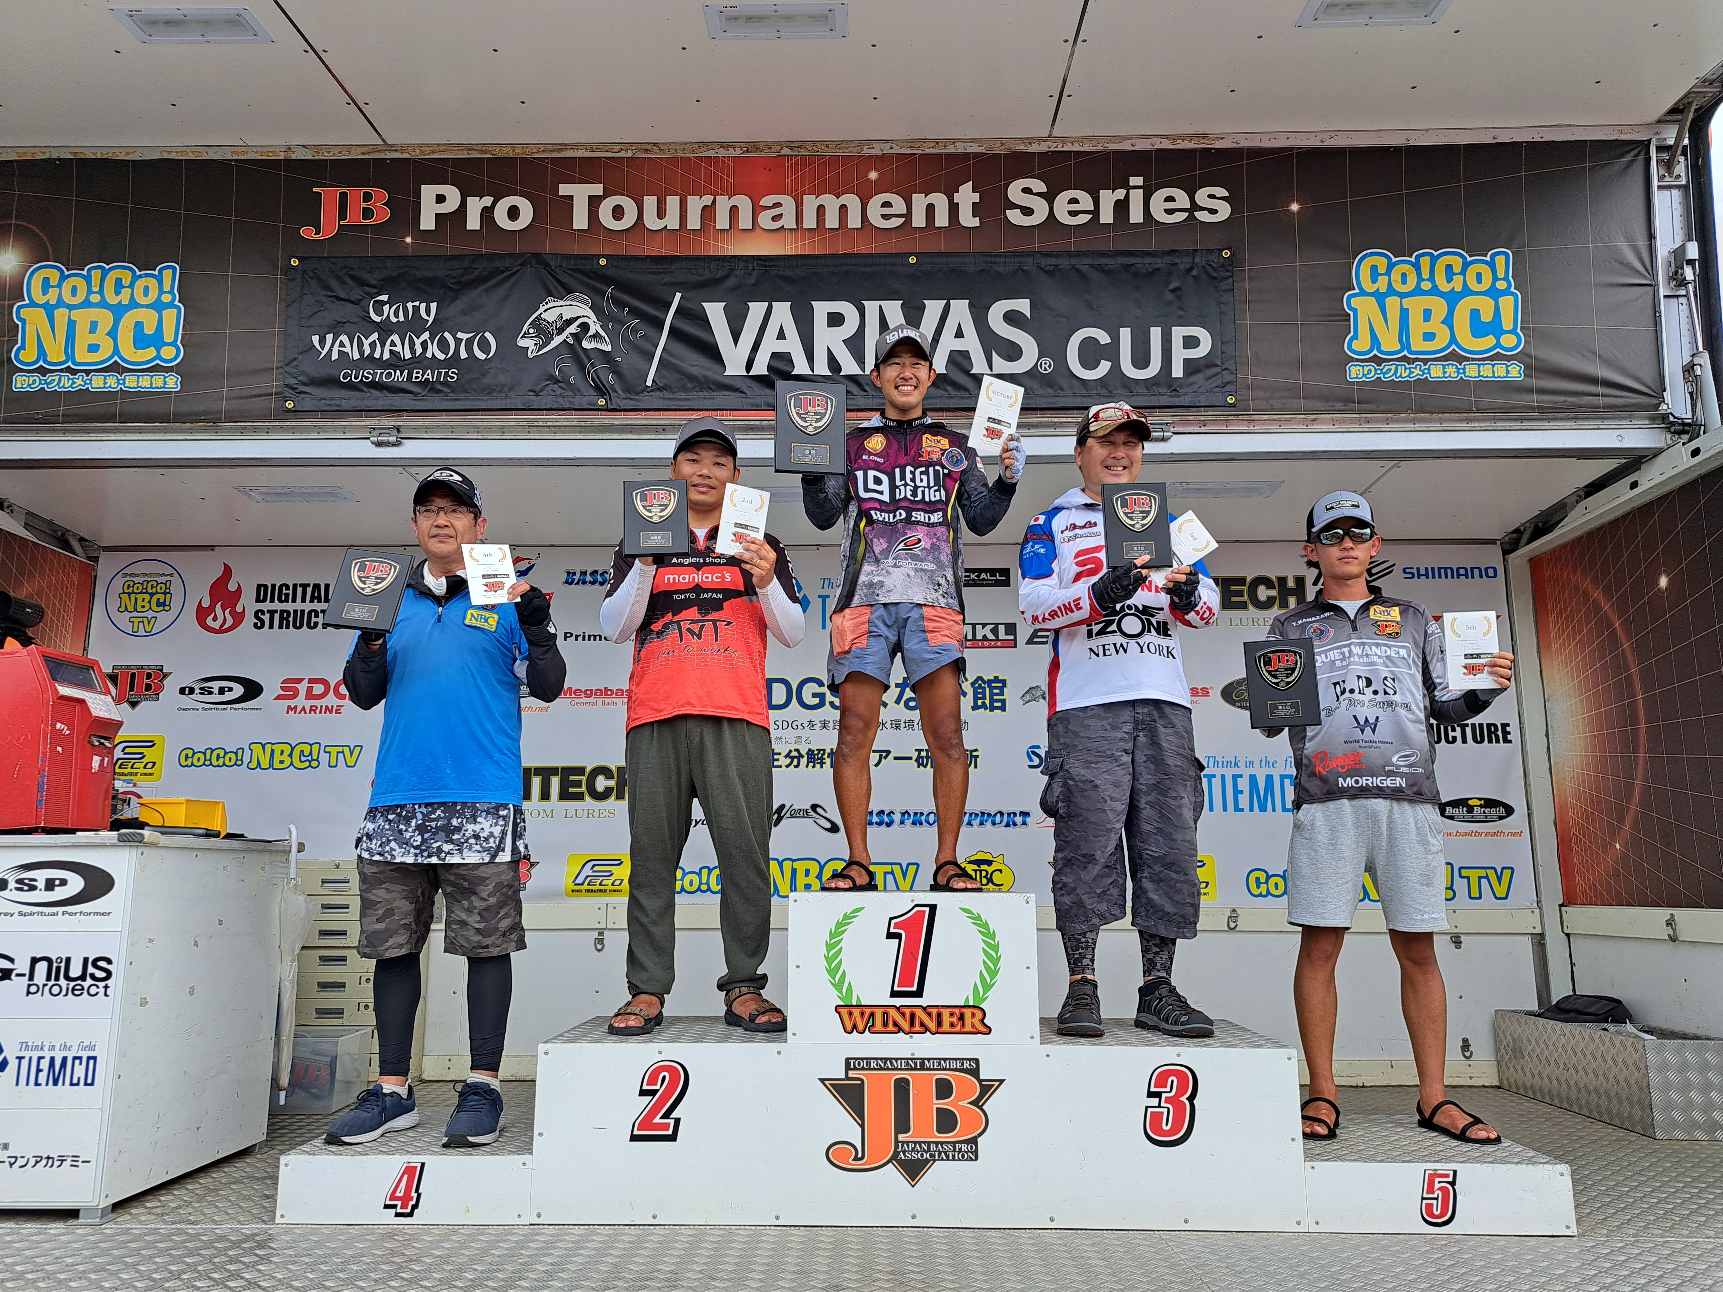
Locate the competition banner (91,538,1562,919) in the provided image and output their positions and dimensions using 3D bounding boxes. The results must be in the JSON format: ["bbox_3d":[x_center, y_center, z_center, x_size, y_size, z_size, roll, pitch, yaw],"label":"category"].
[{"bbox_3d":[-0.304,0.317,5.097,6.160,1.545,0.020,0,-11,1],"label":"competition banner"}]

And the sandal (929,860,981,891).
[{"bbox_3d":[0.263,0.637,3.293,0.100,0.085,0.260,5,-12,-23],"label":"sandal"}]

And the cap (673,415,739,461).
[{"bbox_3d":[-0.449,-0.622,3.484,0.180,0.135,0.265,2,-5,-8],"label":"cap"}]

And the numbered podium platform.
[{"bbox_3d":[0.144,1.056,3.197,3.075,0.778,0.607,0,-11,1],"label":"numbered podium platform"}]

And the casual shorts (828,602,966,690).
[{"bbox_3d":[0.101,-0.025,3.431,0.390,0.320,0.260,0,-11,1],"label":"casual shorts"}]

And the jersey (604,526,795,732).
[{"bbox_3d":[-0.450,-0.063,3.401,0.550,0.620,0.320,1,-11,-4],"label":"jersey"}]

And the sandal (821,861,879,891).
[{"bbox_3d":[-0.032,0.638,3.299,0.100,0.085,0.260,-5,-12,26],"label":"sandal"}]

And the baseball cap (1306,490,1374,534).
[{"bbox_3d":[1.367,-0.407,3.424,0.178,0.138,0.262,-3,-5,16],"label":"baseball cap"}]

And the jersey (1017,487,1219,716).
[{"bbox_3d":[0.732,-0.129,3.411,0.528,0.652,0.380,0,-11,-2],"label":"jersey"}]

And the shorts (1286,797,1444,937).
[{"bbox_3d":[1.384,0.578,3.293,0.410,0.420,0.270,-3,-11,16],"label":"shorts"}]

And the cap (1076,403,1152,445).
[{"bbox_3d":[0.738,-0.649,3.461,0.180,0.135,0.265,0,-6,0],"label":"cap"}]

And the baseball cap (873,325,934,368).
[{"bbox_3d":[0.126,-0.901,3.594,0.170,0.130,0.260,0,-1,-1],"label":"baseball cap"}]

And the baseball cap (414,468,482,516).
[{"bbox_3d":[-1.213,-0.459,3.496,0.175,0.130,0.260,1,-1,-6],"label":"baseball cap"}]

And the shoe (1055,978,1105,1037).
[{"bbox_3d":[0.585,0.960,3.191,0.115,0.125,0.285,-2,-11,13],"label":"shoe"}]

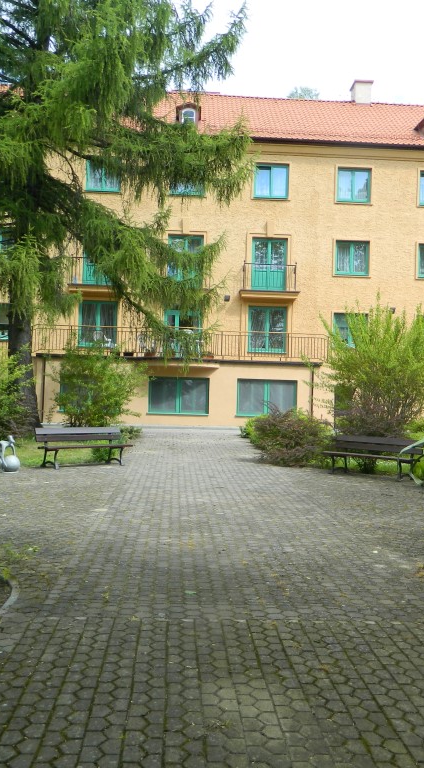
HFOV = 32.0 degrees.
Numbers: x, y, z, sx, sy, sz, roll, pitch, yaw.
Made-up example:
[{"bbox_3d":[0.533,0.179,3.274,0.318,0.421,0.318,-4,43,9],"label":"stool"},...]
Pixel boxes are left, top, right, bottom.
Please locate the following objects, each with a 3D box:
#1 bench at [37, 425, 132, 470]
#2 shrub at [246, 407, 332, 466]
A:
[{"bbox_3d":[-2.612,1.302,15.221,1.950,0.770,0.600,2,-1,-40],"label":"bench"},{"bbox_3d":[1.769,1.177,16.707,1.852,1.292,1.750,2,-1,6],"label":"shrub"}]

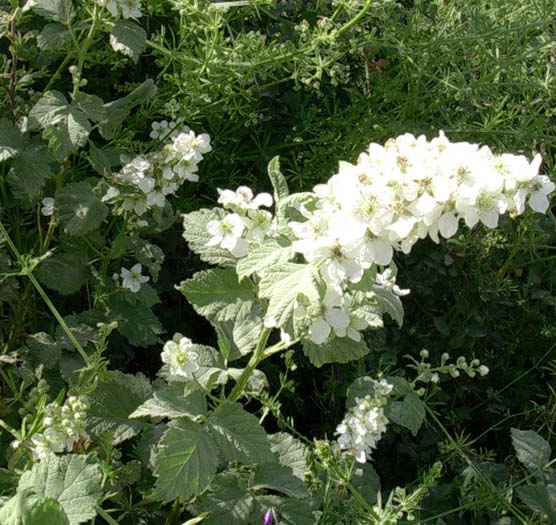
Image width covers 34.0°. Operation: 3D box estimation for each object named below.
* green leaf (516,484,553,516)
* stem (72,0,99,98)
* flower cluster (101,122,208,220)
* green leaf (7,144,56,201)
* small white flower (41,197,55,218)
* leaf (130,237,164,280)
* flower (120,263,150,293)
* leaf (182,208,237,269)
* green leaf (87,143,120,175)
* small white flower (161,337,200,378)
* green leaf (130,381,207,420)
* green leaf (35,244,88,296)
[{"bbox_3d":[0.268,0.248,0.950,0.039,0.010,0.031,-39,63,-15],"label":"green leaf"},{"bbox_3d":[-0.216,-0.239,1.020,0.014,0.110,0.014,14,12,3],"label":"stem"},{"bbox_3d":[-0.136,-0.105,1.030,0.120,0.080,0.085,0,28,0],"label":"flower cluster"},{"bbox_3d":[-0.279,-0.102,1.030,0.057,0.053,0.035,0,28,0],"label":"green leaf"},{"bbox_3d":[-0.266,-0.065,1.050,0.018,0.023,0.014,0,11,0],"label":"small white flower"},{"bbox_3d":[-0.135,-0.004,0.940,0.032,0.014,0.047,-18,67,-15],"label":"leaf"},{"bbox_3d":[-0.149,0.016,0.950,0.031,0.031,0.015,0,11,0],"label":"flower"},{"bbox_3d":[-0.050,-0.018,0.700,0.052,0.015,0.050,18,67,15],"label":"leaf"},{"bbox_3d":[-0.196,-0.117,1.020,0.038,0.015,0.038,6,60,3],"label":"green leaf"},{"bbox_3d":[-0.079,0.077,0.740,0.033,0.016,0.035,-4,69,5],"label":"small white flower"},{"bbox_3d":[-0.099,0.124,0.820,0.069,0.017,0.045,0,28,0],"label":"green leaf"},{"bbox_3d":[-0.232,0.007,0.980,0.054,0.012,0.061,13,64,7],"label":"green leaf"}]

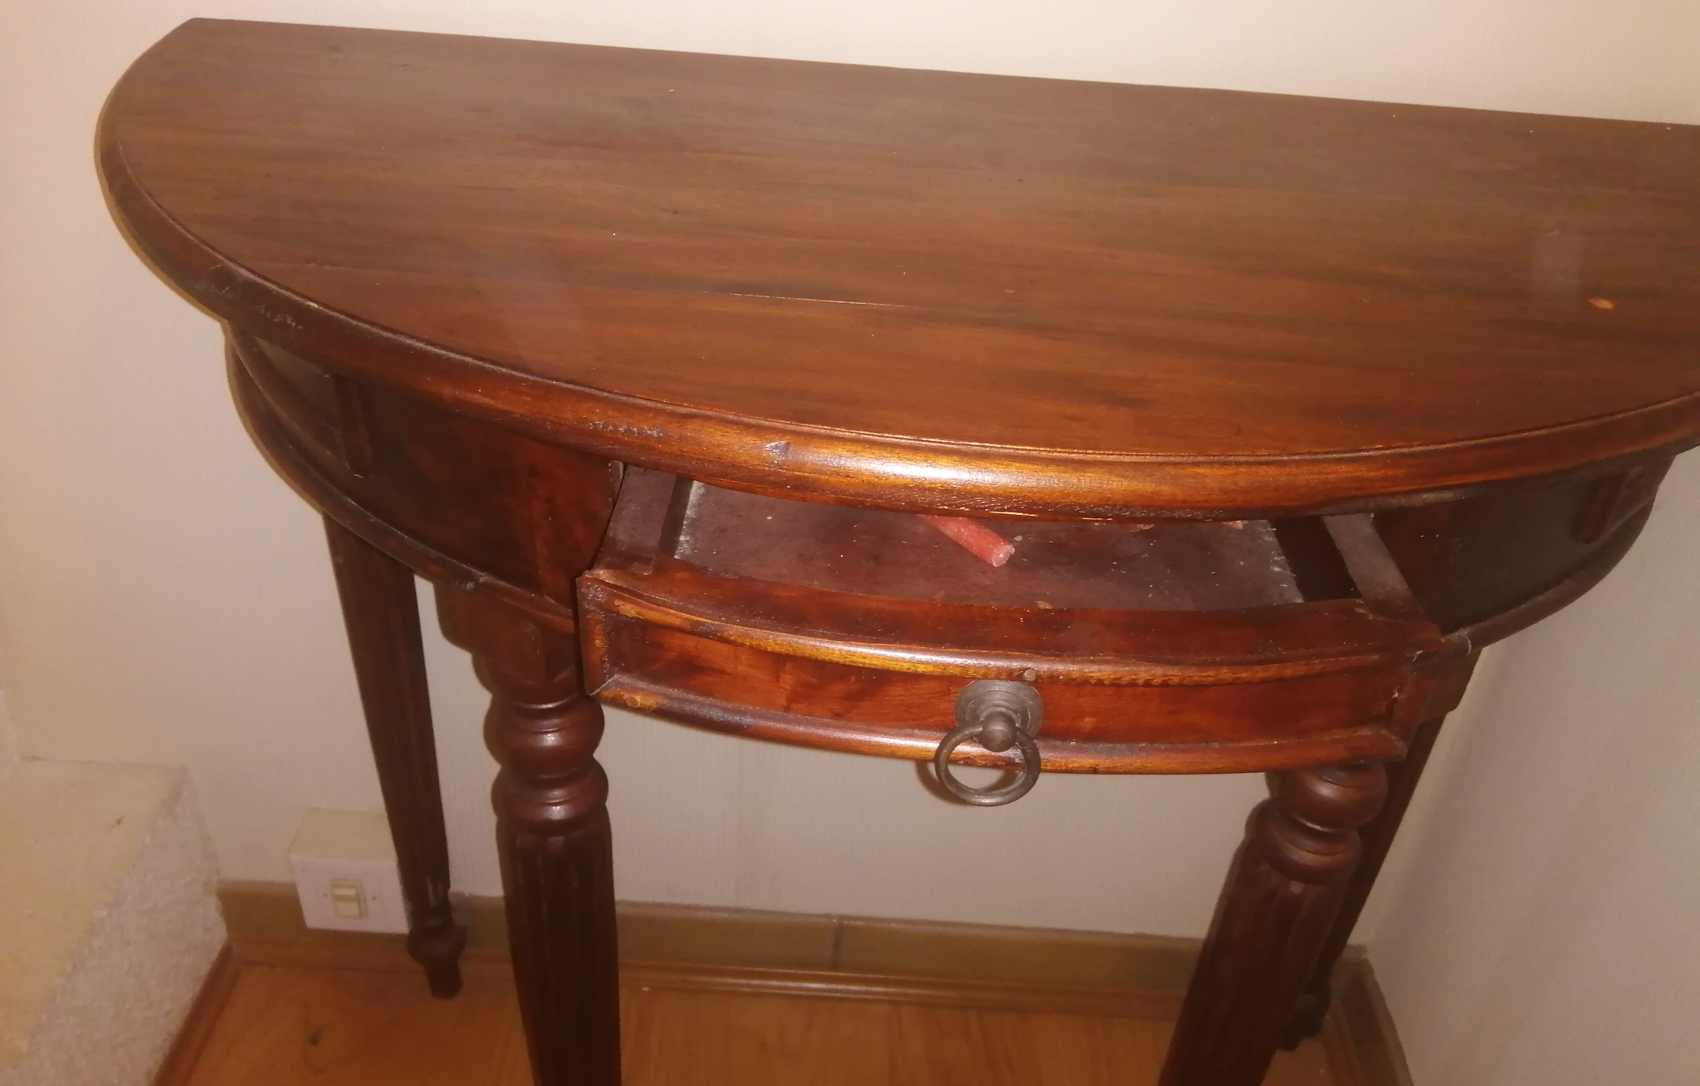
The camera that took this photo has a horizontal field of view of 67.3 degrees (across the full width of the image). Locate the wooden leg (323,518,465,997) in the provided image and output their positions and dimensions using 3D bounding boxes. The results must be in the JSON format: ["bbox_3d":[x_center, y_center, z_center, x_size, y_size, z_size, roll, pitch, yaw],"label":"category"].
[{"bbox_3d":[-0.325,0.113,0.917,0.056,0.672,0.056,4,34,-2],"label":"wooden leg"}]

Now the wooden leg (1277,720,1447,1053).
[{"bbox_3d":[0.400,0.160,0.937,0.056,0.672,0.056,4,34,-2],"label":"wooden leg"}]

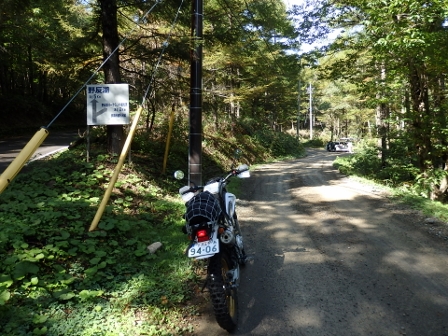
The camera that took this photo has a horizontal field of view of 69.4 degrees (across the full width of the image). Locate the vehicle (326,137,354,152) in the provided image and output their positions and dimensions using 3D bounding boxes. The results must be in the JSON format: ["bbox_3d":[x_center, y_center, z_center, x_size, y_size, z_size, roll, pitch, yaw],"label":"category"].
[{"bbox_3d":[14.585,-2.842,40.500,1.720,1.620,4.200,0,2,6],"label":"vehicle"}]

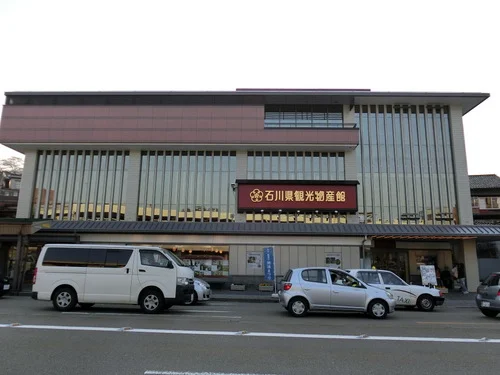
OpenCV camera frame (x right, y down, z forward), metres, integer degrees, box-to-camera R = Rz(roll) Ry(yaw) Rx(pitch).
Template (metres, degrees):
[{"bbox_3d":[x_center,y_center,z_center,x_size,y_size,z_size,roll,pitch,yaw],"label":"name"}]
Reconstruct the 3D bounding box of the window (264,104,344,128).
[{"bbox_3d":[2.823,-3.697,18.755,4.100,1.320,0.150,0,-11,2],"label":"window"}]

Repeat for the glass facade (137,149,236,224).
[{"bbox_3d":[-3.301,-0.052,19.209,5.099,3.801,0.300,1,-11,2],"label":"glass facade"}]

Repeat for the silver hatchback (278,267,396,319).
[{"bbox_3d":[2.765,3.396,11.903,3.610,1.500,1.660,1,-11,2],"label":"silver hatchback"}]

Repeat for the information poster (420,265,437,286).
[{"bbox_3d":[8.424,4.143,17.000,0.678,0.951,0.100,1,-15,2],"label":"information poster"}]

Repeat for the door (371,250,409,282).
[{"bbox_3d":[8.052,4.729,20.846,2.173,2.188,0.120,1,-11,2],"label":"door"}]

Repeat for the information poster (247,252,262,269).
[{"bbox_3d":[0.249,3.663,18.064,0.801,0.839,0.040,1,-11,2],"label":"information poster"}]

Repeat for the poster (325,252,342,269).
[{"bbox_3d":[4.156,3.645,17.953,0.811,0.844,0.040,1,-11,2],"label":"poster"}]

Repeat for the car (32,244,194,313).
[{"bbox_3d":[-4.153,2.849,11.541,4.695,1.980,1.695,1,-11,2],"label":"car"}]

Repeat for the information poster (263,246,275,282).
[{"bbox_3d":[0.802,3.179,15.054,0.437,1.354,0.060,1,-11,2],"label":"information poster"}]

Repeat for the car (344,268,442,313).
[{"bbox_3d":[4.996,3.955,14.286,4.600,1.500,1.690,1,-11,2],"label":"car"}]

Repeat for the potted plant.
[{"bbox_3d":[0.817,5.070,18.471,0.740,0.370,0.280,1,-11,2],"label":"potted plant"}]

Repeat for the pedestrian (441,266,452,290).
[{"bbox_3d":[11.438,5.240,21.140,0.480,1.480,0.380,1,-11,2],"label":"pedestrian"}]

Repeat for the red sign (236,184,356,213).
[{"bbox_3d":[2.421,0.512,18.500,6.155,1.631,0.450,1,-11,2],"label":"red sign"}]

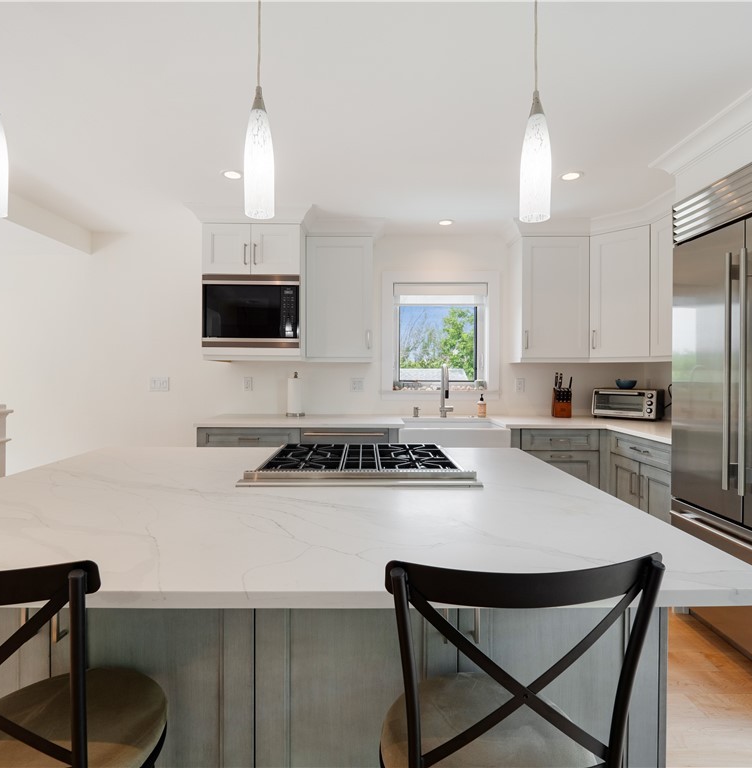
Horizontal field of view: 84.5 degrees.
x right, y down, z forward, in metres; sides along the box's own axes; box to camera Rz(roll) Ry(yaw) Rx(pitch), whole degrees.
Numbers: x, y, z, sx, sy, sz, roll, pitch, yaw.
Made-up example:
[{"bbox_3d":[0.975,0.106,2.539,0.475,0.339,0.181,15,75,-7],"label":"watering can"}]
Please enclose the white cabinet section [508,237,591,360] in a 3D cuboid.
[{"bbox_3d":[1.422,-0.678,3.441,0.540,0.985,0.330,0,1,-1],"label":"white cabinet section"}]

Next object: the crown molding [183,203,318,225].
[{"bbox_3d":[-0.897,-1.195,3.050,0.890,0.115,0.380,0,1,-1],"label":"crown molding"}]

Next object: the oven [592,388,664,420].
[{"bbox_3d":[1.975,0.163,3.235,0.300,0.235,0.440,-1,1,-45],"label":"oven"}]

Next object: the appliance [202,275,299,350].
[{"bbox_3d":[-0.892,-0.521,3.160,0.695,0.525,0.450,0,1,-1],"label":"appliance"}]

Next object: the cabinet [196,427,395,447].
[{"bbox_3d":[-0.567,0.735,3.190,1.380,0.880,0.610,0,1,-1],"label":"cabinet"}]

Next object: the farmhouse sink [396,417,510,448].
[{"bbox_3d":[0.540,0.430,3.070,0.770,0.250,0.460,0,1,-1],"label":"farmhouse sink"}]

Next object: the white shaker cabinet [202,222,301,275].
[{"bbox_3d":[-0.892,-0.975,3.200,0.700,0.375,0.520,0,1,-1],"label":"white shaker cabinet"}]

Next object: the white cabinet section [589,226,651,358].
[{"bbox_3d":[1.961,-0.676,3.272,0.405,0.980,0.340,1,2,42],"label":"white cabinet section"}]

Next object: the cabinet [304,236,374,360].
[{"bbox_3d":[-0.282,-0.658,3.330,0.540,0.950,0.330,0,1,-1],"label":"cabinet"}]

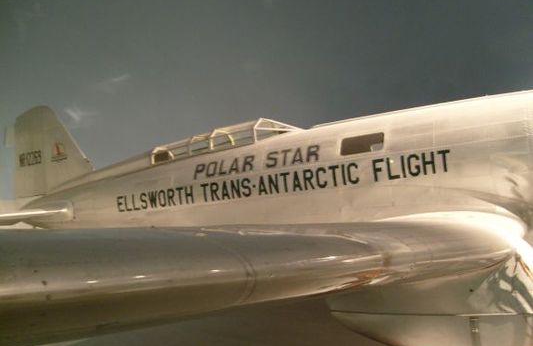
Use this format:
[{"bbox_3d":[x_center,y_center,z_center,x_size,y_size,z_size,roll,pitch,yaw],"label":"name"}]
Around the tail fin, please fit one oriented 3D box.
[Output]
[{"bbox_3d":[-3.200,-0.380,8.100,1.620,1.400,0.170,-6,-8,26],"label":"tail fin"}]

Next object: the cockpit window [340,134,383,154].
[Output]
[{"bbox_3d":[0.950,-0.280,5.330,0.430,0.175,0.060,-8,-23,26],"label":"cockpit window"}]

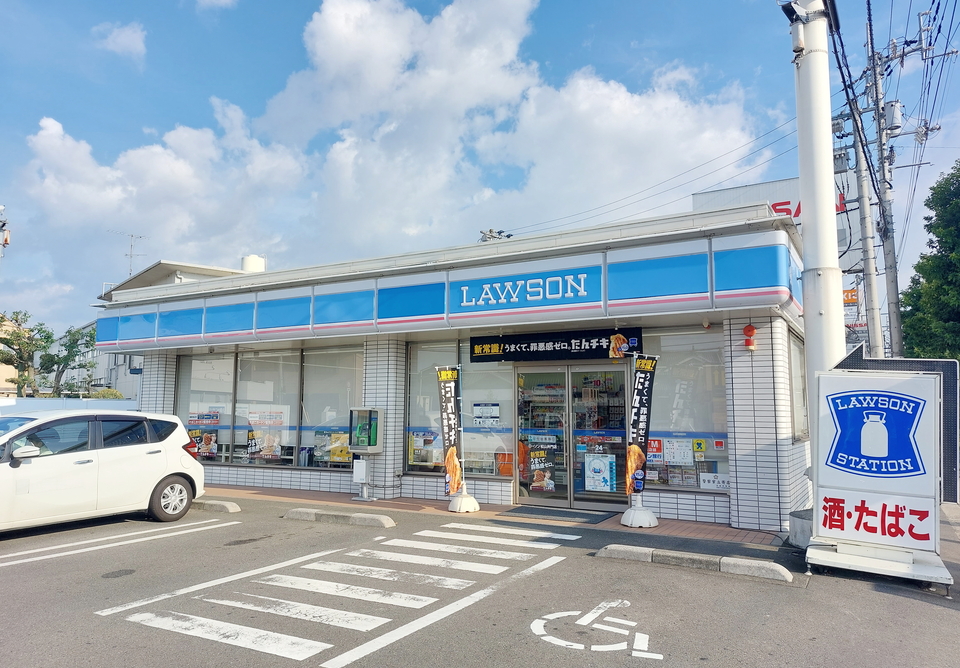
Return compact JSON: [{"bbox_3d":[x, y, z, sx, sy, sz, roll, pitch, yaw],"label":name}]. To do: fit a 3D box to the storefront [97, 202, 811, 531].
[{"bbox_3d":[-0.172,1.182,14.642,13.460,4.010,9.000,-4,-8,28],"label":"storefront"}]

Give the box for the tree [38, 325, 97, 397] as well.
[{"bbox_3d":[-12.378,1.748,19.744,2.000,4.100,2.000,-4,-8,28],"label":"tree"}]

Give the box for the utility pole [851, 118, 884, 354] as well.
[{"bbox_3d":[8.320,-0.844,14.057,0.330,8.290,0.330,-4,-8,28],"label":"utility pole"}]

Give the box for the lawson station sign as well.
[{"bbox_3d":[3.694,1.158,6.226,1.000,1.580,0.250,0,-6,29],"label":"lawson station sign"}]

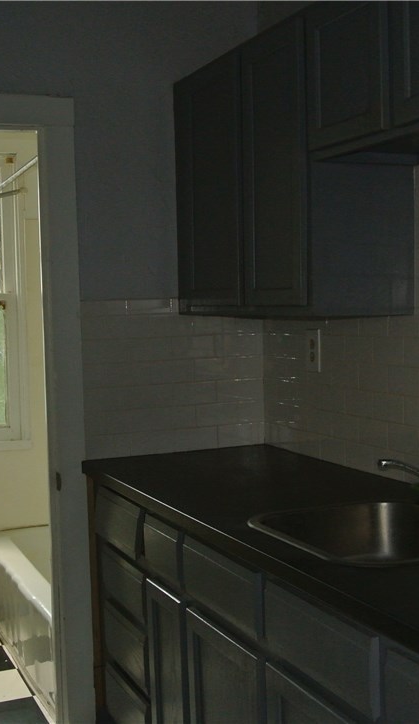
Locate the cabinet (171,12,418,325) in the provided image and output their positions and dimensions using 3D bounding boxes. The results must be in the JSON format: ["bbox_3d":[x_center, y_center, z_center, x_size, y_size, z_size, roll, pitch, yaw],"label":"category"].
[{"bbox_3d":[0.207,-0.509,3.003,0.307,0.747,0.926,-3,3,-22],"label":"cabinet"}]

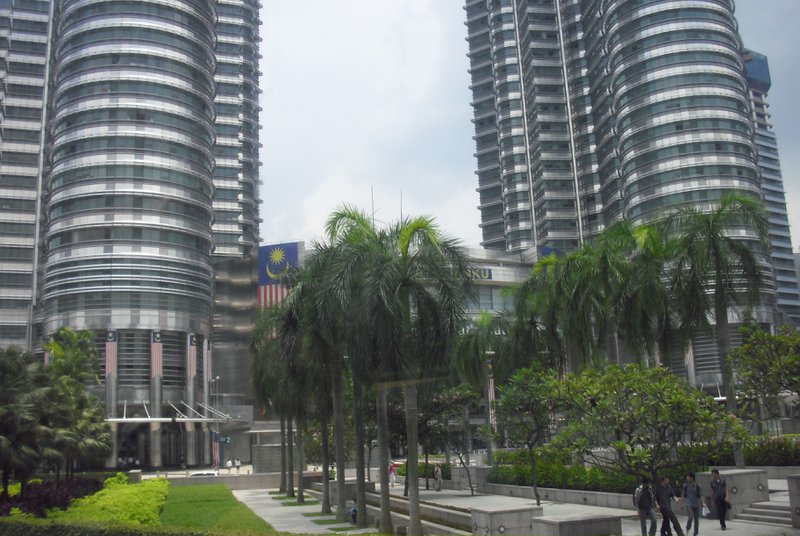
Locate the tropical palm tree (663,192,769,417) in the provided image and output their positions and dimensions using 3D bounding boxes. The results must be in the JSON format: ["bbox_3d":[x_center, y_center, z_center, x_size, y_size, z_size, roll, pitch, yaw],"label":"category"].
[{"bbox_3d":[15.419,2.794,41.412,4.700,13.260,4.600,-2,-12,0],"label":"tropical palm tree"}]

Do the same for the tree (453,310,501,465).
[{"bbox_3d":[6.587,9.193,67.281,4.100,12.030,4.100,-2,-12,0],"label":"tree"}]

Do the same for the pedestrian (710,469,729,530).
[{"bbox_3d":[9.000,6.593,24.979,0.520,1.680,0.420,-7,-13,23],"label":"pedestrian"}]

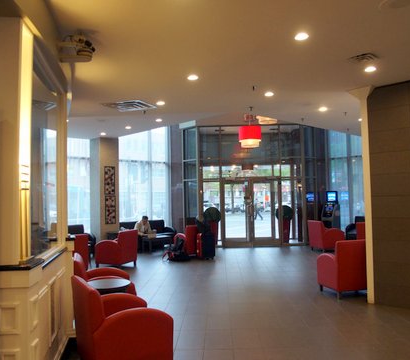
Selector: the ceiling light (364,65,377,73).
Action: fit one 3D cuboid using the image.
[{"bbox_3d":[1.962,-1.309,4.598,0.155,0.040,0.155,-1,-3,0],"label":"ceiling light"}]

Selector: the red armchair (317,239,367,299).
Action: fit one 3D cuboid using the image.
[{"bbox_3d":[2.275,1.370,6.177,0.750,0.850,0.680,0,-3,-12],"label":"red armchair"}]

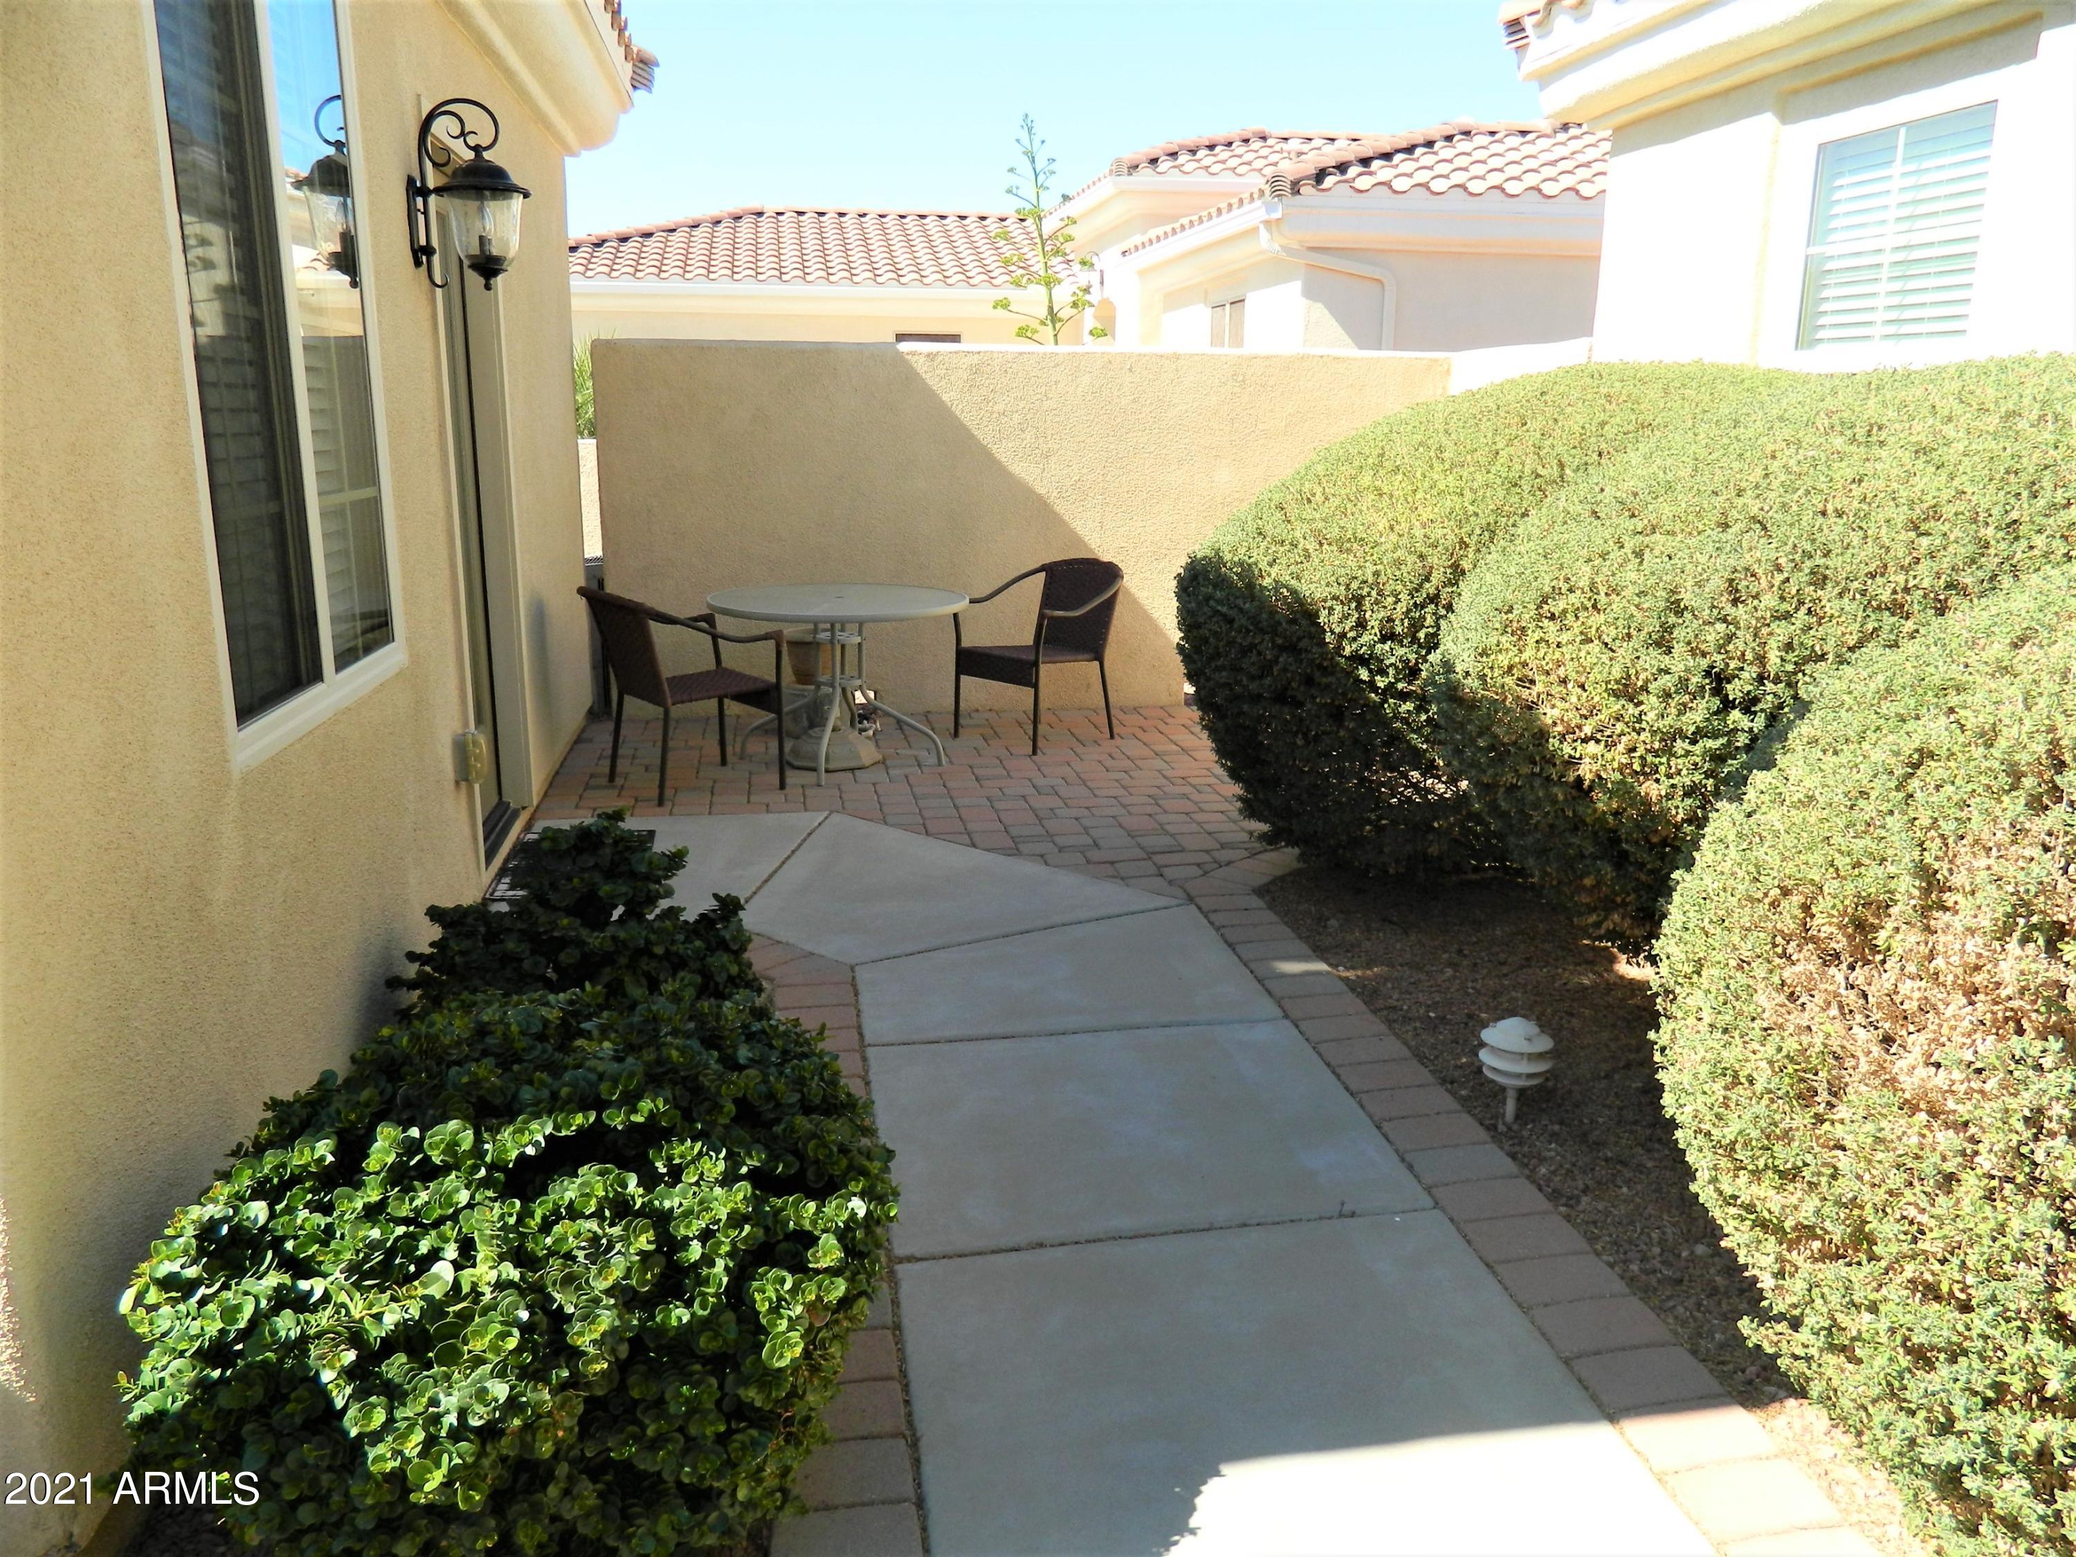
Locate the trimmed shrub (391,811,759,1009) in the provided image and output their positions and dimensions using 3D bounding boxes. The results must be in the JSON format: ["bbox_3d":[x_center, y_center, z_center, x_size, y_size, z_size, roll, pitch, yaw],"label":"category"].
[{"bbox_3d":[-1.192,0.408,3.992,0.860,0.500,0.850,-2,14,-9],"label":"trimmed shrub"}]

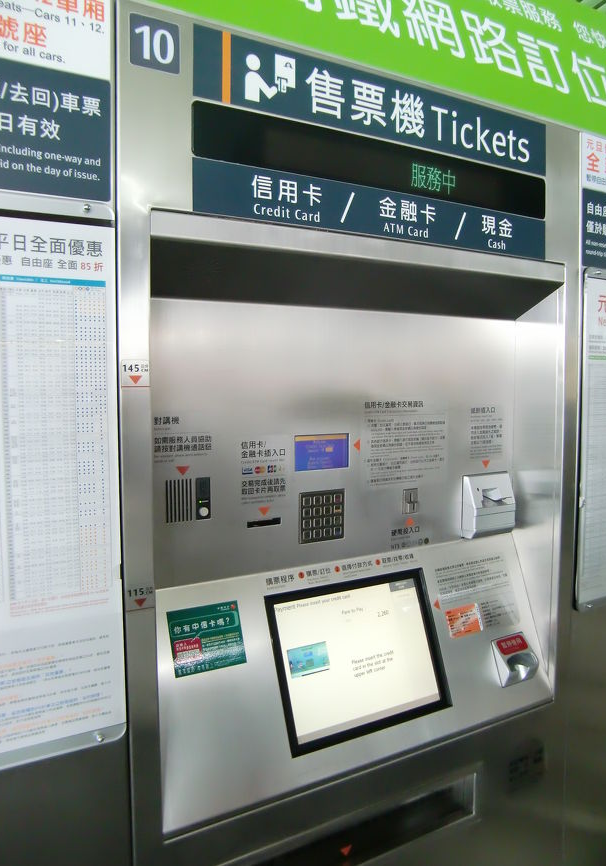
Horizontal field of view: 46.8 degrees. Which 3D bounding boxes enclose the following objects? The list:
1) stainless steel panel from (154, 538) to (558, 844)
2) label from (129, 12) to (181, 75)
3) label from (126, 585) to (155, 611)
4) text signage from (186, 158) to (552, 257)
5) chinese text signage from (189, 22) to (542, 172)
[{"bbox_3d":[0.124,0.392,1.238,0.824,0.331,0.035,-3,-16,-32],"label":"stainless steel panel"},{"bbox_3d":[-0.192,-0.505,0.912,0.066,0.063,0.006,-3,5,-32],"label":"label"},{"bbox_3d":[-0.220,0.223,0.945,0.039,0.032,0.004,-3,5,-32],"label":"label"},{"bbox_3d":[0.155,-0.350,1.137,0.713,0.072,0.010,-3,5,-32],"label":"text signage"},{"bbox_3d":[0.154,-0.514,1.125,0.706,0.094,0.010,-3,5,-32],"label":"chinese text signage"}]

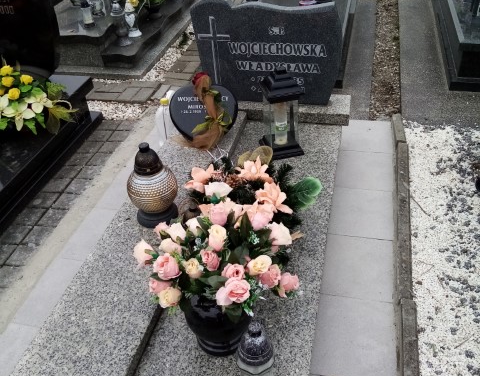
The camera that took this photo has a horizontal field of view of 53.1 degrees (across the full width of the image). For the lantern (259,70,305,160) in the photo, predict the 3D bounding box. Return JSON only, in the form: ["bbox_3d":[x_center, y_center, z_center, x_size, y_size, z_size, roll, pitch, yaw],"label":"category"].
[{"bbox_3d":[0.170,-0.313,1.956,0.159,0.354,0.159,-11,38,-9],"label":"lantern"}]

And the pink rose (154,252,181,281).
[{"bbox_3d":[-0.174,0.186,1.140,0.062,0.061,0.062,-49,36,-13],"label":"pink rose"}]

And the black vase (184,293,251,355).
[{"bbox_3d":[-0.065,0.329,1.267,0.175,0.220,0.175,5,37,13],"label":"black vase"}]

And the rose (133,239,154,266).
[{"bbox_3d":[-0.238,0.159,1.185,0.055,0.063,0.056,-52,17,-13],"label":"rose"}]

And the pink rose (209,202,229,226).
[{"bbox_3d":[-0.052,0.064,1.159,0.045,0.053,0.045,-1,22,0],"label":"pink rose"}]

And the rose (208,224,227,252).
[{"bbox_3d":[-0.051,0.115,1.092,0.042,0.055,0.042,-1,38,0],"label":"rose"}]

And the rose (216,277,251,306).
[{"bbox_3d":[-0.015,0.233,1.080,0.068,0.056,0.070,-36,80,-27],"label":"rose"}]

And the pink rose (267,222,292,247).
[{"bbox_3d":[0.099,0.117,1.205,0.062,0.058,0.062,42,11,7],"label":"pink rose"}]

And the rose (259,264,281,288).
[{"bbox_3d":[0.069,0.206,1.120,0.053,0.053,0.053,-17,73,-50],"label":"rose"}]

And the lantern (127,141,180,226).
[{"bbox_3d":[-0.299,-0.017,1.594,0.169,0.302,0.169,5,38,13],"label":"lantern"}]

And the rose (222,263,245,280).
[{"bbox_3d":[-0.014,0.185,1.053,0.046,0.043,0.046,4,54,-6],"label":"rose"}]

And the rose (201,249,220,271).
[{"bbox_3d":[-0.068,0.164,1.100,0.047,0.051,0.047,-5,46,-4],"label":"rose"}]

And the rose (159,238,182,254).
[{"bbox_3d":[-0.160,0.137,1.103,0.046,0.048,0.046,-11,39,24],"label":"rose"}]

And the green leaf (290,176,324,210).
[{"bbox_3d":[0.233,0.019,1.684,0.085,0.060,0.095,-29,43,-29],"label":"green leaf"}]

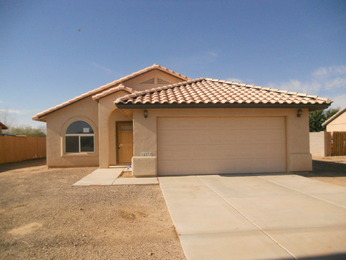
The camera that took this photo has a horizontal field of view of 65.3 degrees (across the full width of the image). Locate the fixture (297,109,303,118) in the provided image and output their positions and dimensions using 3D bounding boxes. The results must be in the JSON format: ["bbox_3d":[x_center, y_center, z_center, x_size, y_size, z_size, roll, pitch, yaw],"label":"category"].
[{"bbox_3d":[4.741,-0.618,10.123,0.160,0.360,0.200,-1,0,-6],"label":"fixture"}]

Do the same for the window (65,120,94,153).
[{"bbox_3d":[-4.222,0.314,12.307,1.333,1.491,0.100,-1,0,-6],"label":"window"}]

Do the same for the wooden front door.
[{"bbox_3d":[-2.214,0.638,12.914,0.950,2.030,0.100,-1,0,-6],"label":"wooden front door"}]

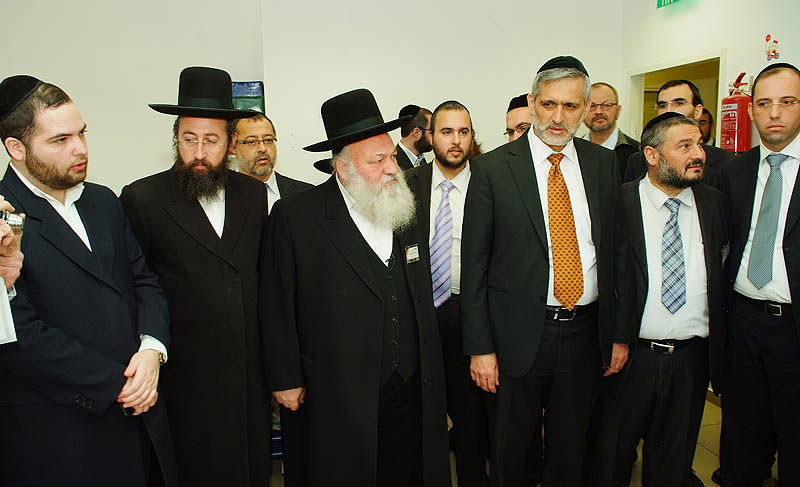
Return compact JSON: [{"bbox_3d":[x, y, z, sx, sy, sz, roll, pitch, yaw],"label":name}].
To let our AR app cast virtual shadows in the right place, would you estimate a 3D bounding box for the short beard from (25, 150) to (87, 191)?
[{"bbox_3d":[-0.762,-0.163,1.290,0.100,0.095,0.125,1,6,16],"label":"short beard"}]

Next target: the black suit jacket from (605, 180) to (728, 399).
[{"bbox_3d":[0.863,0.137,1.930,0.480,0.730,0.310,1,6,18],"label":"black suit jacket"}]

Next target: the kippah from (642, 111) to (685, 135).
[{"bbox_3d":[0.884,-0.393,1.940,0.155,0.065,0.155,-4,-17,-26],"label":"kippah"}]

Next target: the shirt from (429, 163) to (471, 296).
[{"bbox_3d":[0.209,-0.054,2.302,0.420,0.570,0.250,0,7,6],"label":"shirt"}]

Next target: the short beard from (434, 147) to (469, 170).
[{"bbox_3d":[0.201,-0.328,2.230,0.135,0.100,0.110,-2,10,-8],"label":"short beard"}]

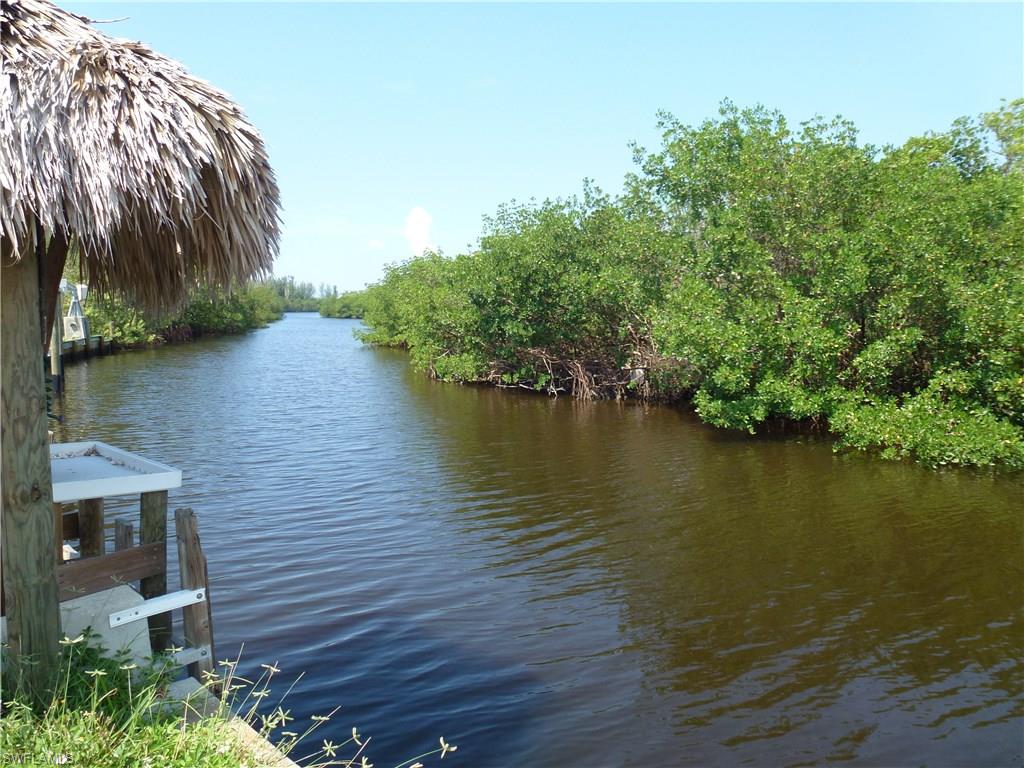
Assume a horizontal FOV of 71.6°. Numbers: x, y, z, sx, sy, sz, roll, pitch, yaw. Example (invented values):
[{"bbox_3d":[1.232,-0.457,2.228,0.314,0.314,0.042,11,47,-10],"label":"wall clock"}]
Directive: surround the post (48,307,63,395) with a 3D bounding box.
[{"bbox_3d":[-12.803,-1.013,19.864,0.260,2.520,0.260,0,6,0],"label":"post"}]

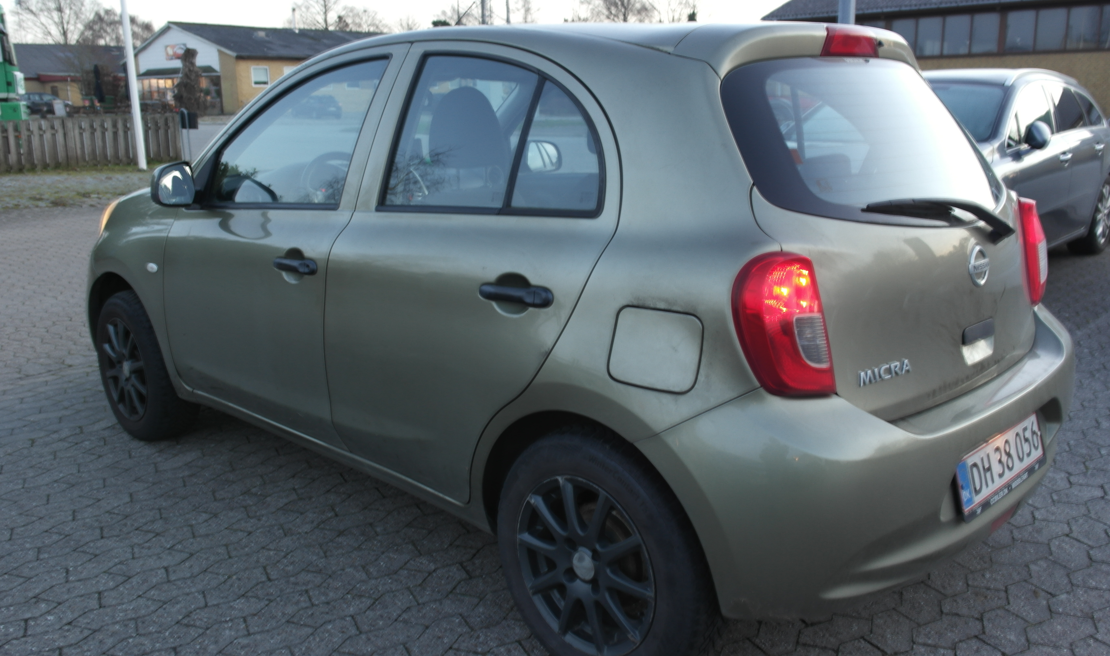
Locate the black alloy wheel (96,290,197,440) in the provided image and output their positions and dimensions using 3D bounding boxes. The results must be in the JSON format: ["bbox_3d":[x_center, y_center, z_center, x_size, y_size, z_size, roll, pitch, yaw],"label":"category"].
[{"bbox_3d":[-1.659,0.155,3.768,0.590,0.590,0.175,12,18,43],"label":"black alloy wheel"}]

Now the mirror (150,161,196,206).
[{"bbox_3d":[-1.203,-0.452,2.906,0.105,0.145,0.160,10,17,37],"label":"mirror"}]

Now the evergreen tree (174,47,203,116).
[{"bbox_3d":[-15.807,-10.636,40.000,1.323,2.964,1.323,-6,14,-20],"label":"evergreen tree"}]

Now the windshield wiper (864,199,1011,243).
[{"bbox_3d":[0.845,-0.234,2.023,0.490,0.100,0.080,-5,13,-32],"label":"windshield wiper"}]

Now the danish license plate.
[{"bbox_3d":[1.057,0.312,2.178,0.512,0.128,0.020,-14,4,-44],"label":"danish license plate"}]

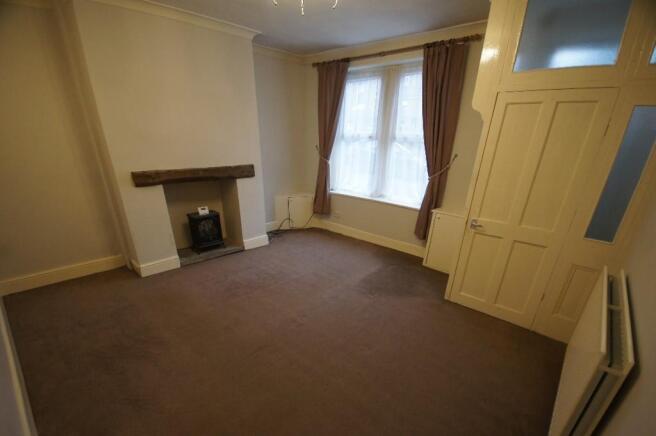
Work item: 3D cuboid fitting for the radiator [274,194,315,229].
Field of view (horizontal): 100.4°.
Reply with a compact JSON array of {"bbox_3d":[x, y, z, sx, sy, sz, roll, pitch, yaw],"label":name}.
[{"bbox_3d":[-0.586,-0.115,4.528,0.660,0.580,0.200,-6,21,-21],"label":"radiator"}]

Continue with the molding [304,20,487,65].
[{"bbox_3d":[0.546,-2.085,3.342,2.478,0.100,0.100,17,25,37],"label":"molding"}]

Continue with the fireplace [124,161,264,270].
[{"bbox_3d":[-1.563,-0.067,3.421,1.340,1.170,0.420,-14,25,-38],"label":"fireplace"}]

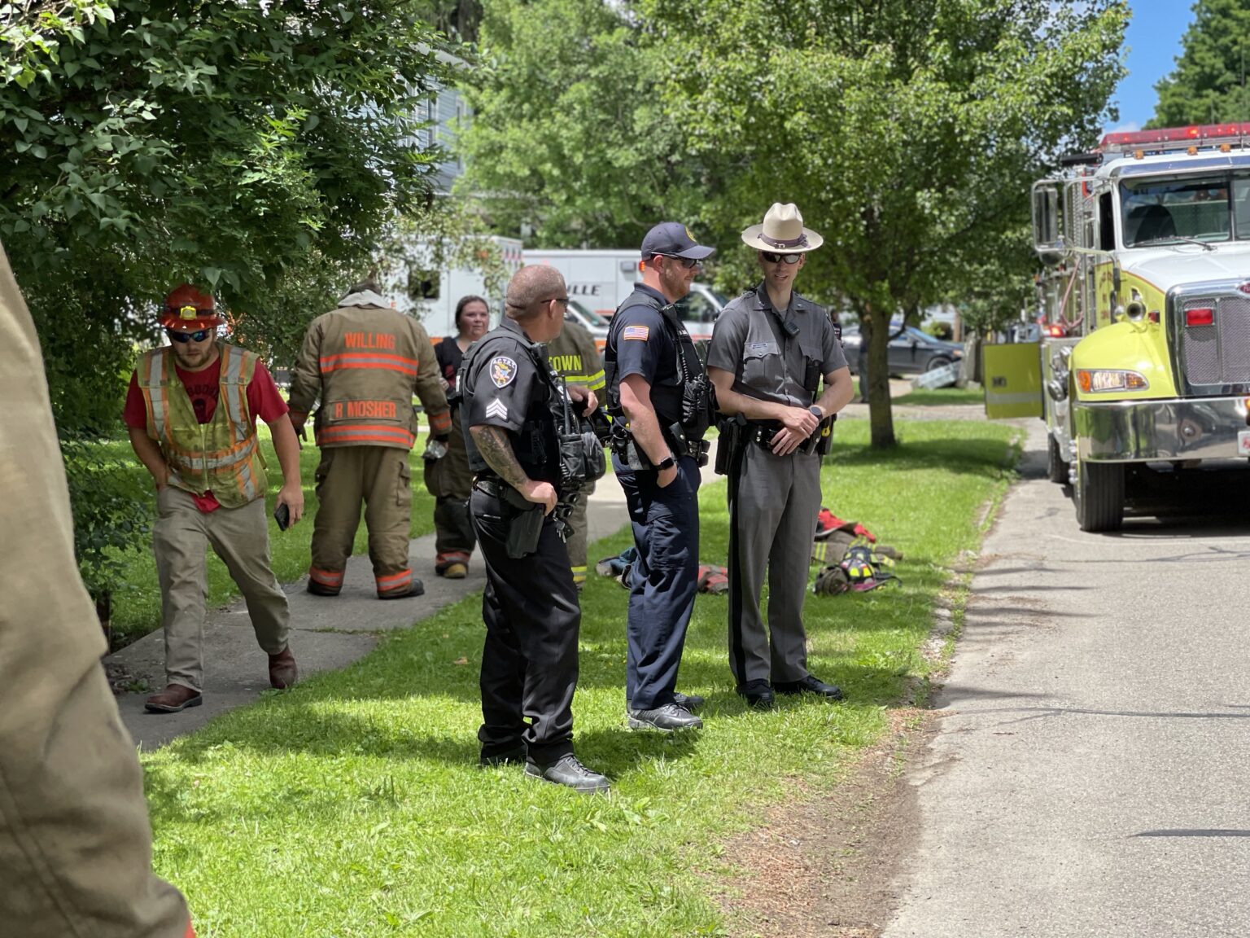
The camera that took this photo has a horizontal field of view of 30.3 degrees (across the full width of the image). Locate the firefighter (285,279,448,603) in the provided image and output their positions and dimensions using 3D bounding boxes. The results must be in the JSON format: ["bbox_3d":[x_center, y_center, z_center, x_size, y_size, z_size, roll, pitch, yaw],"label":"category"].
[{"bbox_3d":[-1.431,-0.176,12.846,0.880,1.701,0.500,0,4,-3],"label":"firefighter"}]

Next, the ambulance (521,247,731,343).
[{"bbox_3d":[-0.278,-3.295,49.879,6.800,2.780,2.400,0,4,7],"label":"ambulance"}]

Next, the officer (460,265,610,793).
[{"bbox_3d":[-0.306,0.182,7.696,0.480,1.713,0.560,0,4,-3],"label":"officer"}]

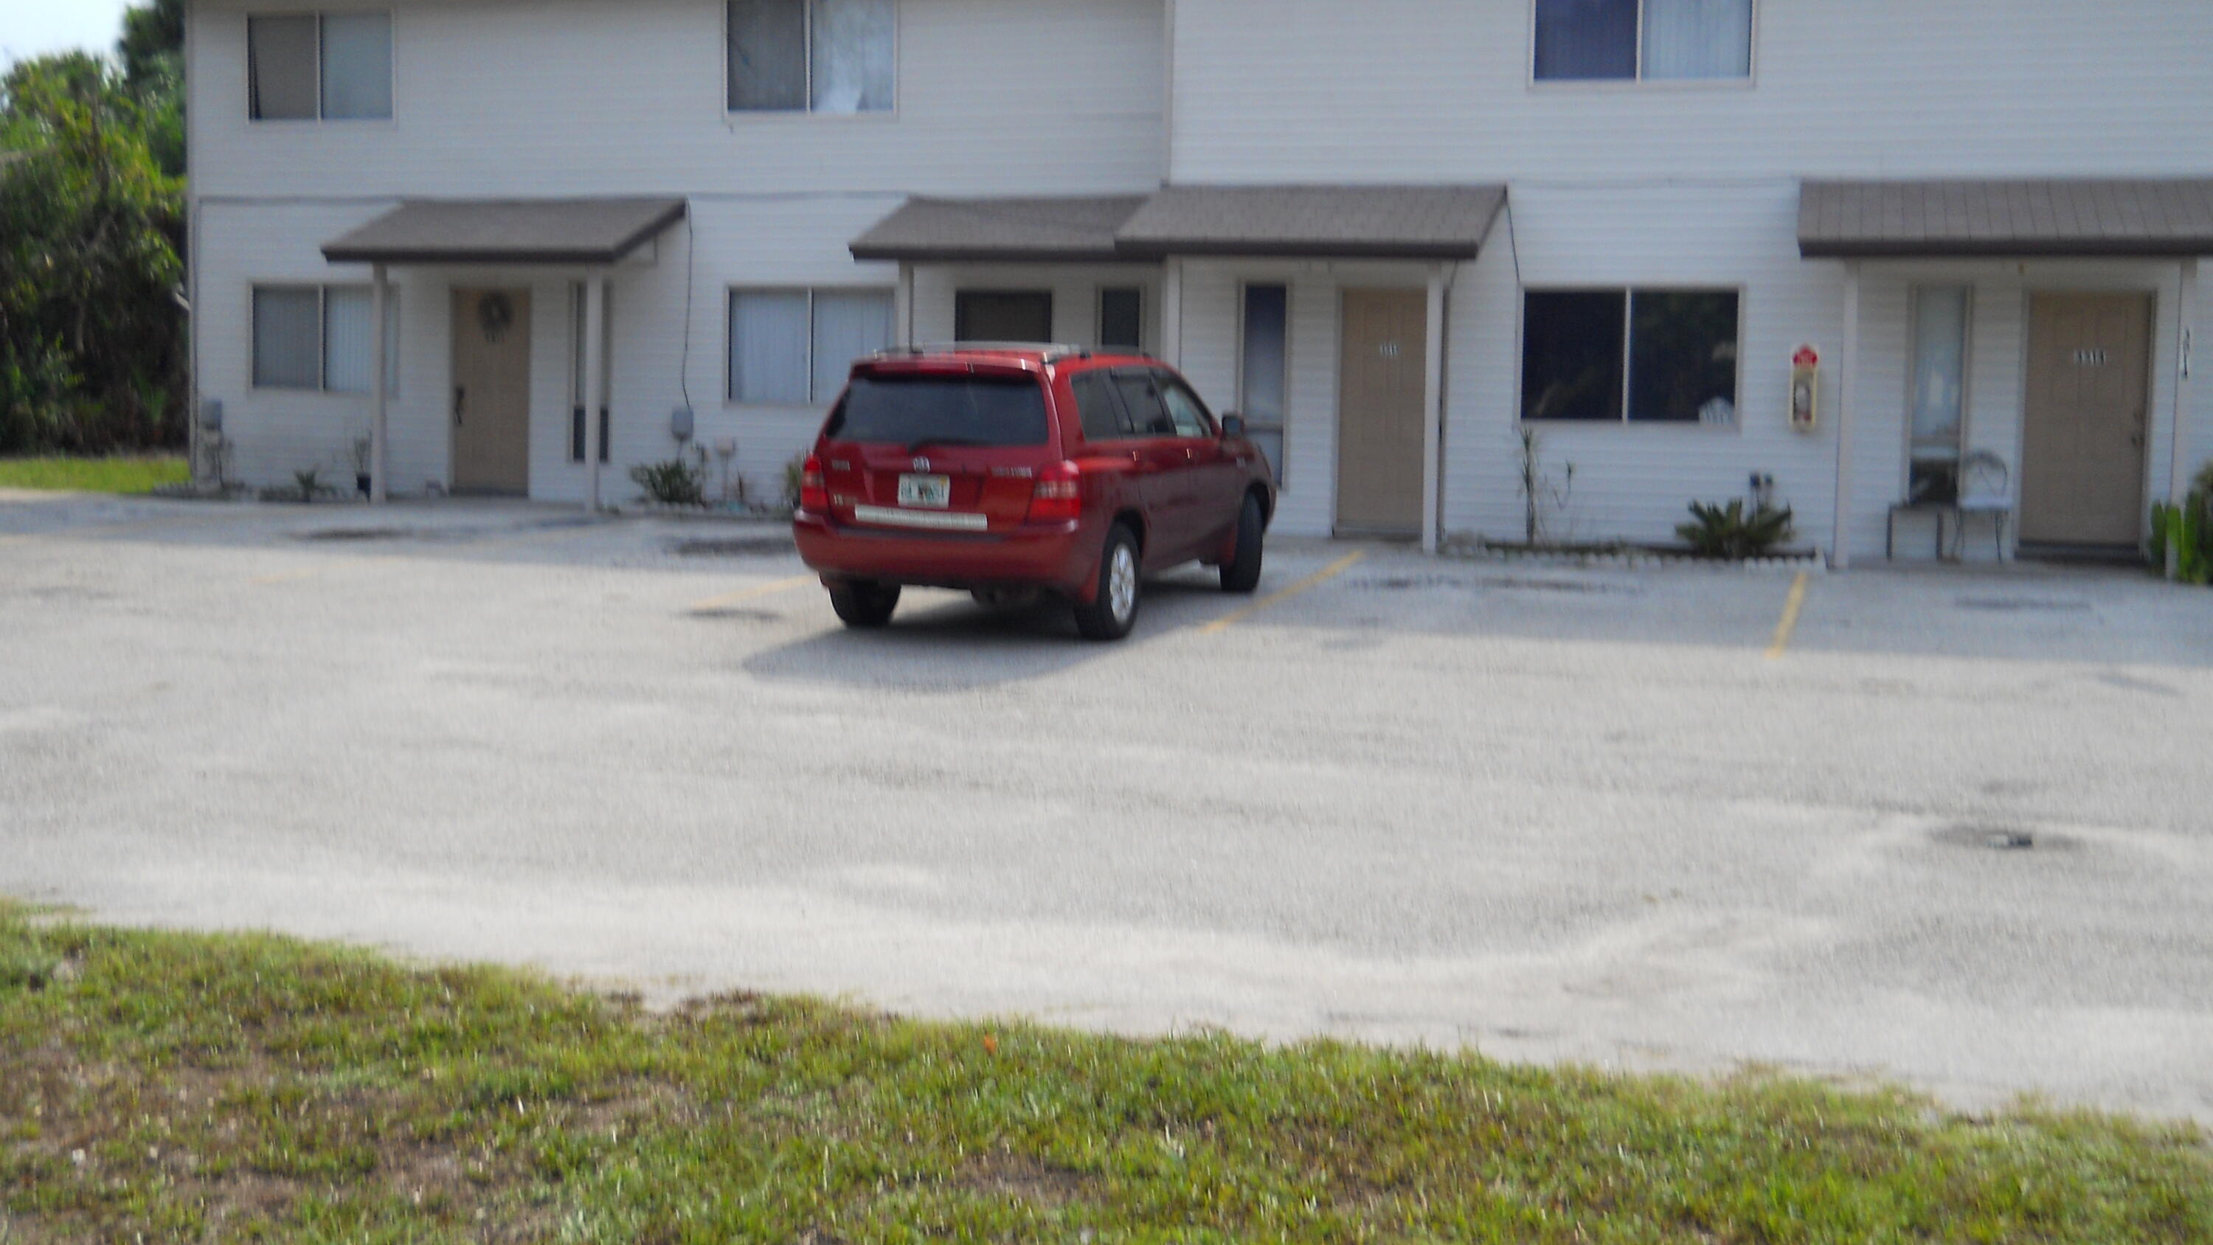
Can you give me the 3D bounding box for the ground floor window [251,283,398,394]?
[{"bbox_3d":[-8.231,-2.991,24.876,1.770,1.160,0.100,3,4,16],"label":"ground floor window"}]

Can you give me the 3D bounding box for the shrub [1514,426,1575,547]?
[{"bbox_3d":[3.686,-1.147,19.937,0.504,1.011,0.450,2,5,16],"label":"shrub"}]

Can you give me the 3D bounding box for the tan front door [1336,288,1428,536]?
[{"bbox_3d":[2.453,-1.795,20.223,0.940,2.080,0.080,3,4,16],"label":"tan front door"}]

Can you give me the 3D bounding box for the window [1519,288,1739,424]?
[{"bbox_3d":[4.442,-2.261,20.094,1.818,1.139,0.100,2,5,16],"label":"window"}]

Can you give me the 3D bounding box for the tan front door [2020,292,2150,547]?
[{"bbox_3d":[7.923,-1.651,19.154,0.936,2.039,0.080,2,5,16],"label":"tan front door"}]

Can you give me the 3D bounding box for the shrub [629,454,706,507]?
[{"bbox_3d":[-4.342,-1.401,23.440,0.700,0.540,0.620,3,4,16],"label":"shrub"}]

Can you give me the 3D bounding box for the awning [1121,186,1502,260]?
[{"bbox_3d":[1.761,-3.386,19.945,3.030,0.780,1.623,2,5,16],"label":"awning"}]

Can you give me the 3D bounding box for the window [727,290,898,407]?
[{"bbox_3d":[-2.918,-2.724,23.329,1.770,1.160,0.100,3,4,16],"label":"window"}]

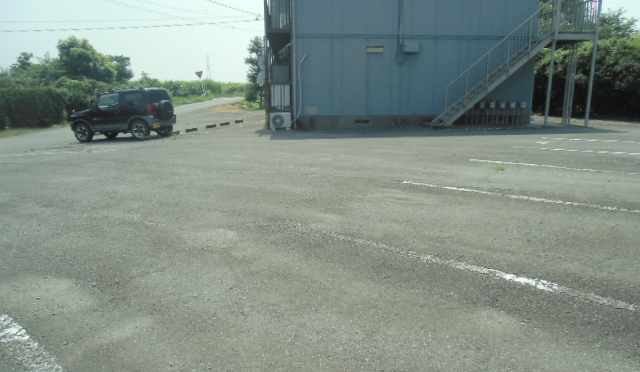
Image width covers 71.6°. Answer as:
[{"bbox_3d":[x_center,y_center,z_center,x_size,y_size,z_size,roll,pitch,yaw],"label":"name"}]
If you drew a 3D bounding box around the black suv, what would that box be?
[{"bbox_3d":[-6.800,-2.450,15.280,3.395,1.700,1.475,0,12,15],"label":"black suv"}]

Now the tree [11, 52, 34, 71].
[{"bbox_3d":[-21.602,-7.893,32.354,1.900,3.400,1.900,-8,14,-33],"label":"tree"}]

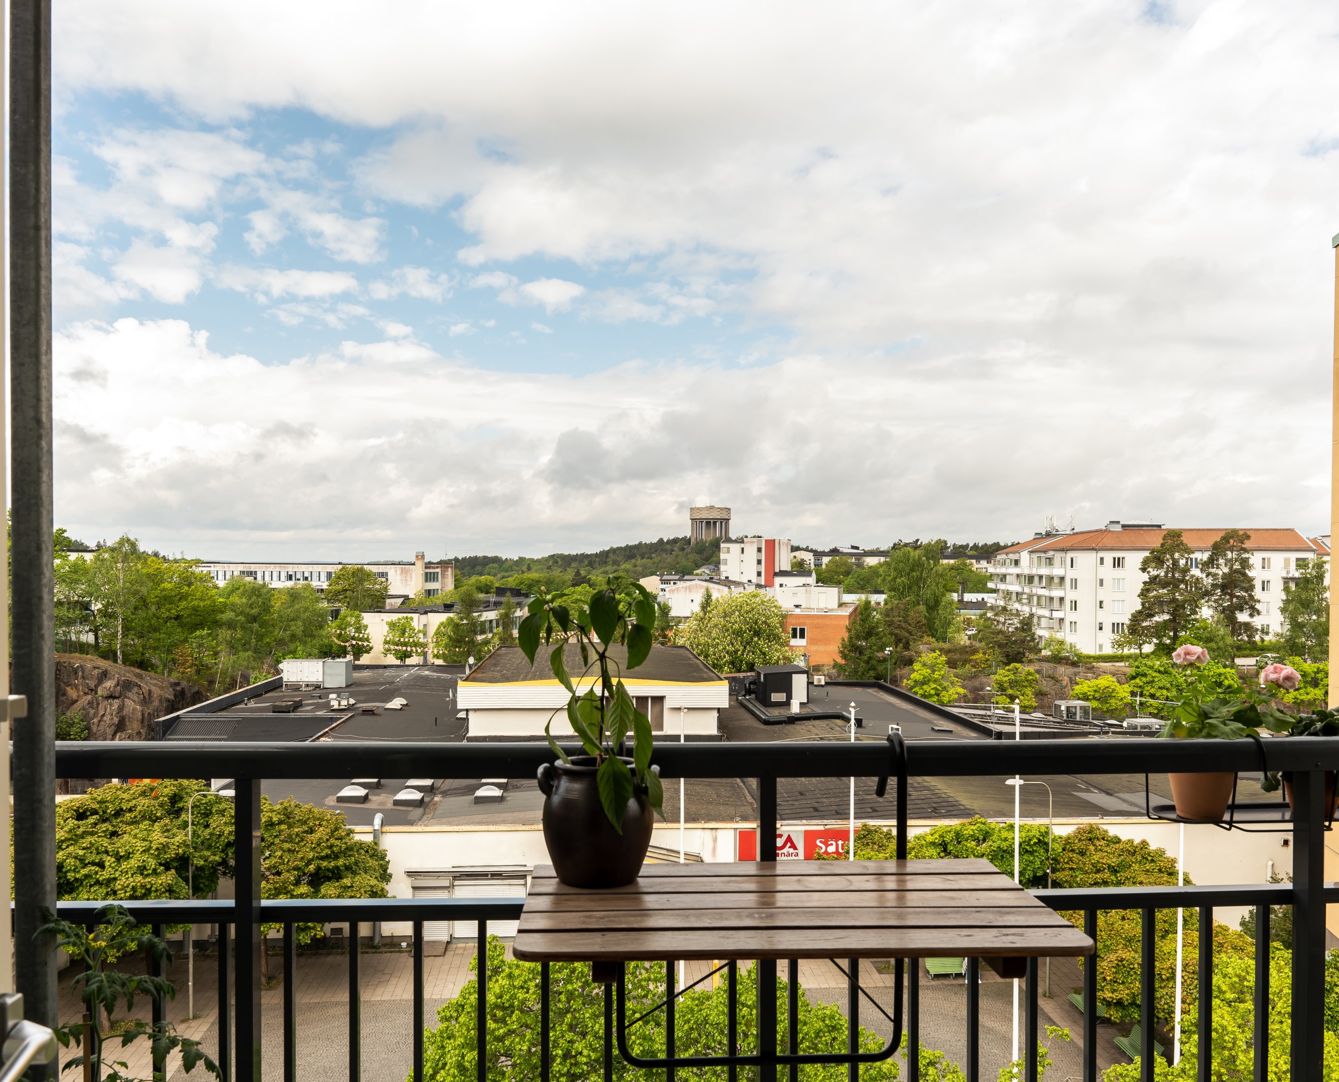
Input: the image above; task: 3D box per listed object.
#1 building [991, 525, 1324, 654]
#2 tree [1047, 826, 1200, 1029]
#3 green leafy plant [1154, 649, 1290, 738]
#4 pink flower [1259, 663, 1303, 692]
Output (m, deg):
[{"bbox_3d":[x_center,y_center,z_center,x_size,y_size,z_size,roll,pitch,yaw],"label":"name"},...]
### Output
[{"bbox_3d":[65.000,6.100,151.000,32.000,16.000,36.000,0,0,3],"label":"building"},{"bbox_3d":[12.611,10.743,30.000,4.300,5.700,4.400,0,0,0],"label":"tree"},{"bbox_3d":[1.058,0.296,2.070,0.265,0.200,0.220,0,-1,-4],"label":"green leafy plant"},{"bbox_3d":[1.173,0.262,2.080,0.077,0.055,0.070,0,-1,-4],"label":"pink flower"}]

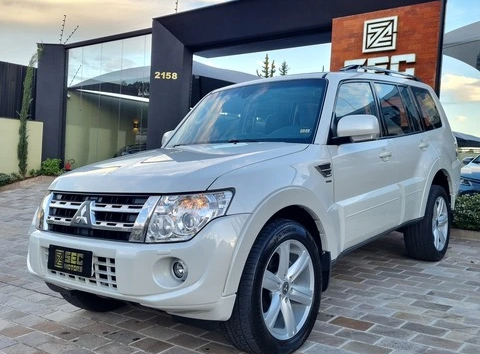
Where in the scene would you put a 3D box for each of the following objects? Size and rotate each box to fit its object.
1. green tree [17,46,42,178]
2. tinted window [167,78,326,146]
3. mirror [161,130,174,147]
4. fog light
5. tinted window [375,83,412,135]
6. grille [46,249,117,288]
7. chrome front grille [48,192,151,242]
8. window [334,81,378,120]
[{"bbox_3d":[-6.350,-1.976,14.500,0.680,3.900,0.650,2,4,-30],"label":"green tree"},{"bbox_3d":[0.048,-0.492,3.770,1.410,0.660,0.160,0,-40,38],"label":"tinted window"},{"bbox_3d":[-0.594,-0.331,4.409,0.260,0.185,0.150,0,3,38],"label":"mirror"},{"bbox_3d":[-0.287,0.450,2.319,0.105,0.108,0.080,0,3,33],"label":"fog light"},{"bbox_3d":[1.382,-0.591,4.279,0.080,0.480,0.680,-20,-9,37],"label":"tinted window"},{"bbox_3d":[-0.888,0.476,2.592,0.660,0.185,0.080,0,3,38],"label":"grille"},{"bbox_3d":[-0.840,0.210,2.651,0.930,0.240,0.130,0,3,38],"label":"chrome front grille"},{"bbox_3d":[0.883,-0.517,3.631,0.080,0.470,0.860,-20,-9,37],"label":"window"}]

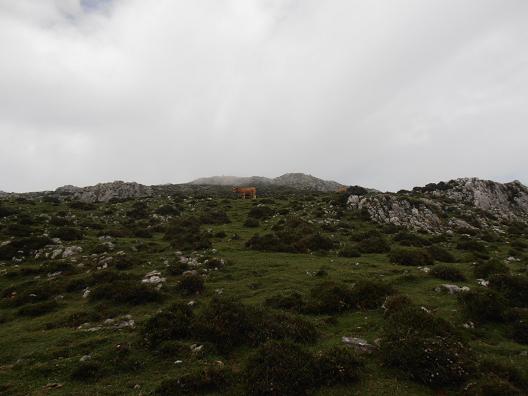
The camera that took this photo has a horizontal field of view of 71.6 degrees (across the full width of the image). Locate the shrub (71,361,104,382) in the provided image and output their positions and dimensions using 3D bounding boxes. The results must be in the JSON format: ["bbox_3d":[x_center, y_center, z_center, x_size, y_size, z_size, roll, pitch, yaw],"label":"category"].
[{"bbox_3d":[-1.546,1.521,3.214,0.258,0.149,0.220,0,-4,0],"label":"shrub"}]

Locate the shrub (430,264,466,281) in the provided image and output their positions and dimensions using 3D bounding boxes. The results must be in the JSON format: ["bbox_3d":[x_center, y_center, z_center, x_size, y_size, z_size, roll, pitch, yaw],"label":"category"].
[{"bbox_3d":[3.280,1.325,6.521,0.550,0.264,0.468,0,-4,0],"label":"shrub"}]

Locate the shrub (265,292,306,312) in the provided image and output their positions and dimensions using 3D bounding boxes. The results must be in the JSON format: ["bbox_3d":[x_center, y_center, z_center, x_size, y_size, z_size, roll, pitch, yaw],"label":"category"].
[{"bbox_3d":[0.328,1.572,5.582,0.640,0.262,0.544,0,-4,0],"label":"shrub"}]

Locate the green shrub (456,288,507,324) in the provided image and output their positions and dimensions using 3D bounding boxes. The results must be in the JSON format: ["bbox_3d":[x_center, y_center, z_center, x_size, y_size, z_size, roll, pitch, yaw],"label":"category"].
[{"bbox_3d":[2.718,1.343,4.591,0.517,0.391,0.439,0,-4,0],"label":"green shrub"}]

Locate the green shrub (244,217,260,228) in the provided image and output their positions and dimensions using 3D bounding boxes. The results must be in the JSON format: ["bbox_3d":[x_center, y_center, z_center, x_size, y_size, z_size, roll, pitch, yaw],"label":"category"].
[{"bbox_3d":[-0.433,0.925,13.823,0.602,0.452,0.512,0,-4,0],"label":"green shrub"}]

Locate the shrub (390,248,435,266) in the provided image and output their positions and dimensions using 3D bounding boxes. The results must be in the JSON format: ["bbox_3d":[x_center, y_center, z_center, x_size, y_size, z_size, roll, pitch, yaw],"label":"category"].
[{"bbox_3d":[3.483,1.383,8.645,1.086,0.382,0.923,0,-4,0],"label":"shrub"}]

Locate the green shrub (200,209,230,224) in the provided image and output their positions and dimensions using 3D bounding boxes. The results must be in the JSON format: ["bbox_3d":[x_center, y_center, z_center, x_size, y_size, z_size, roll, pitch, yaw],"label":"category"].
[{"bbox_3d":[-2.001,0.766,15.148,1.214,0.658,1.032,0,-4,0],"label":"green shrub"}]

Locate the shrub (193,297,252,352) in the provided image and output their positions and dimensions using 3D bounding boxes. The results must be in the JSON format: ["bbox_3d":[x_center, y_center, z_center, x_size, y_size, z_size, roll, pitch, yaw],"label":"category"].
[{"bbox_3d":[-0.427,1.307,3.814,0.612,0.528,0.520,0,-4,0],"label":"shrub"}]

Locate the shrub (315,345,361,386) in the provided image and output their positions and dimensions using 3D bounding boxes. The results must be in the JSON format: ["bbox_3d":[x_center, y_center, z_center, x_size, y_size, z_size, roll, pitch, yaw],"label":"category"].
[{"bbox_3d":[0.731,1.628,3.593,0.471,0.341,0.400,0,-4,0],"label":"shrub"}]

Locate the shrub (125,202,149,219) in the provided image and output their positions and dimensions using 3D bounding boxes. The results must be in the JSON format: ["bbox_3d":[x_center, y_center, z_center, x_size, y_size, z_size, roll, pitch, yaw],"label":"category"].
[{"bbox_3d":[-6.667,0.656,19.321,1.111,0.838,0.889,0,-4,0],"label":"shrub"}]

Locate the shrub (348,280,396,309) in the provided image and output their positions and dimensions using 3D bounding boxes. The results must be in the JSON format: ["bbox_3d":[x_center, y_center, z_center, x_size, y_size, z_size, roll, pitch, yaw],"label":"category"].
[{"bbox_3d":[1.673,1.494,5.696,0.716,0.420,0.608,0,-4,0],"label":"shrub"}]

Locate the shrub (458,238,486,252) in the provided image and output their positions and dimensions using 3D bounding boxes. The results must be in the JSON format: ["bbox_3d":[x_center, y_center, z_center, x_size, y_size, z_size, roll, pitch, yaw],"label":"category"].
[{"bbox_3d":[5.181,1.177,9.154,0.677,0.327,0.542,0,-4,0],"label":"shrub"}]

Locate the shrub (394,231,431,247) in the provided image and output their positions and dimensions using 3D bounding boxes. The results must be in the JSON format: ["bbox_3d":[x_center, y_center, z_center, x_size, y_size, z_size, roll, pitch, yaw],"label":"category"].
[{"bbox_3d":[4.530,1.220,11.168,1.098,0.457,0.933,0,-4,0],"label":"shrub"}]

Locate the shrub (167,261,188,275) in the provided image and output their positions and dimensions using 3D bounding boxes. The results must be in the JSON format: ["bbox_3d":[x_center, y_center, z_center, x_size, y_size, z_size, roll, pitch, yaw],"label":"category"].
[{"bbox_3d":[-1.634,1.313,6.925,0.395,0.253,0.336,0,-4,0],"label":"shrub"}]

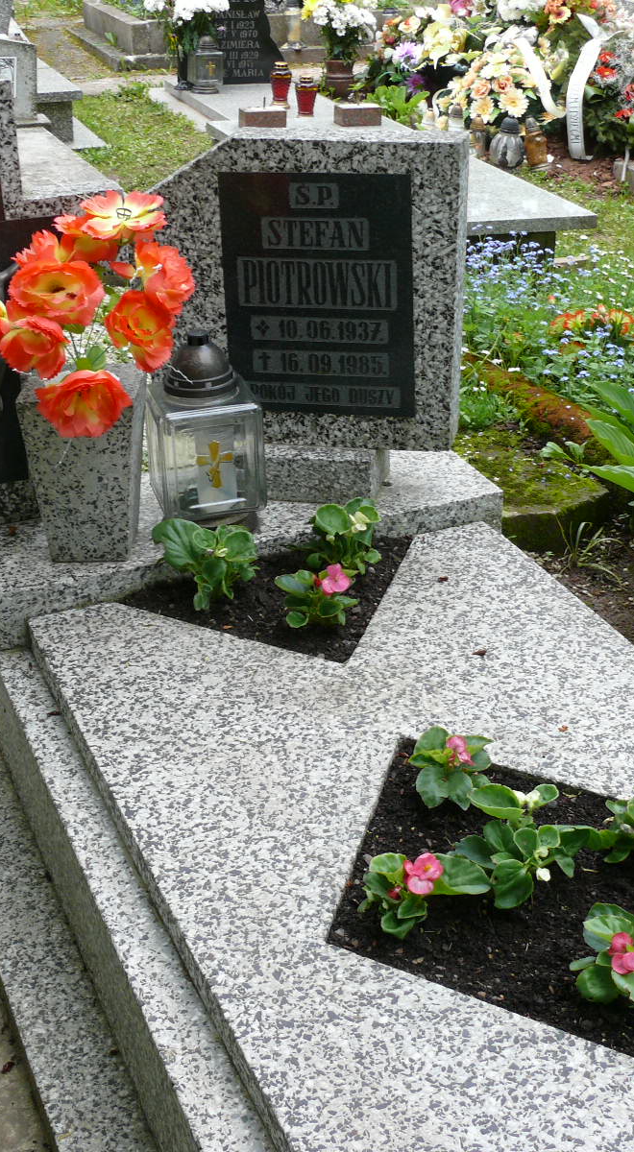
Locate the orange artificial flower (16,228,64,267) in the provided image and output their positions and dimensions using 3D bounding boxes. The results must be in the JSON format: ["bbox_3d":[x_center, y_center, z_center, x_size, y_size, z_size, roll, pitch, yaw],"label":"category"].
[{"bbox_3d":[-0.427,-0.503,2.400,0.082,0.082,0.095,11,28,26],"label":"orange artificial flower"}]

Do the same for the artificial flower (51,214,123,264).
[{"bbox_3d":[-0.355,-0.518,2.400,0.115,0.085,0.100,-13,27,-23],"label":"artificial flower"}]

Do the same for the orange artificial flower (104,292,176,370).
[{"bbox_3d":[-0.252,-0.350,2.214,0.098,0.105,0.070,-11,9,-19],"label":"orange artificial flower"}]

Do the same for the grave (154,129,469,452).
[{"bbox_3d":[-0.018,-0.477,2.608,0.526,0.508,0.110,3,25,12],"label":"grave"}]

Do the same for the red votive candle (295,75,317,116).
[{"bbox_3d":[-0.048,-2.159,6.943,0.092,0.181,0.092,-1,27,0],"label":"red votive candle"}]

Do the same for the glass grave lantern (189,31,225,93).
[{"bbox_3d":[-0.543,-2.495,7.535,0.135,0.275,0.135,-10,28,-16],"label":"glass grave lantern"}]

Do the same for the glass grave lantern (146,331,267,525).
[{"bbox_3d":[-0.177,-0.229,2.421,0.152,0.305,0.152,-8,27,-13],"label":"glass grave lantern"}]

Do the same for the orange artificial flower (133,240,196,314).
[{"bbox_3d":[-0.231,-0.453,2.355,0.090,0.110,0.105,7,26,18],"label":"orange artificial flower"}]

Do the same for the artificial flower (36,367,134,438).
[{"bbox_3d":[-0.348,-0.258,2.320,0.140,0.105,0.090,-2,25,0],"label":"artificial flower"}]

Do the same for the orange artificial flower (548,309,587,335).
[{"bbox_3d":[0.589,-0.597,3.650,0.092,0.065,0.080,-2,25,0],"label":"orange artificial flower"}]

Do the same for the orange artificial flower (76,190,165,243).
[{"bbox_3d":[-0.276,-0.505,2.182,0.124,0.052,0.115,-5,45,-6],"label":"orange artificial flower"}]

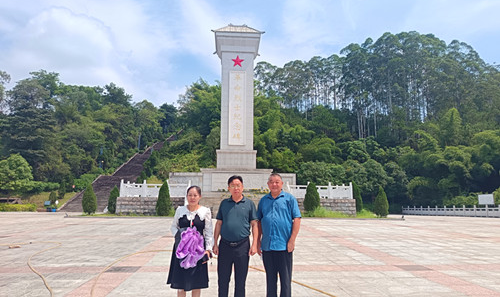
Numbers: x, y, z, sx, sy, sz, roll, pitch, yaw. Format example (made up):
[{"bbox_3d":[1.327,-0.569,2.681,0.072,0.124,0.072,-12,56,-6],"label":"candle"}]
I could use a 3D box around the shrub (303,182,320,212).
[{"bbox_3d":[4.772,3.825,26.904,1.300,2.443,1.300,1,-8,-4],"label":"shrub"}]

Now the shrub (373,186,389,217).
[{"bbox_3d":[10.263,4.169,27.120,1.180,2.413,1.180,1,-8,-4],"label":"shrub"}]

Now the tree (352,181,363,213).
[{"bbox_3d":[9.137,4.276,30.169,1.350,2.715,1.350,1,-8,-4],"label":"tree"}]

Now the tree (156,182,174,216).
[{"bbox_3d":[-6.405,3.768,26.064,1.200,2.566,1.200,1,-8,-4],"label":"tree"}]

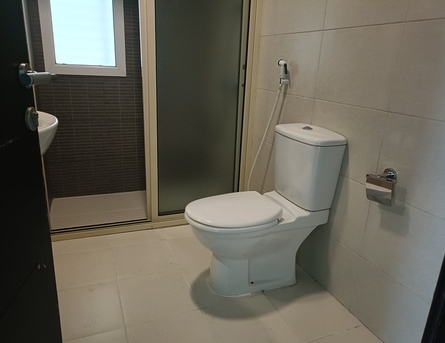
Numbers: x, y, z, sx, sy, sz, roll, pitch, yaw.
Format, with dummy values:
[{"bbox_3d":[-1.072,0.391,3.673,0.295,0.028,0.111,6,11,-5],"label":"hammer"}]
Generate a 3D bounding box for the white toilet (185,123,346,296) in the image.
[{"bbox_3d":[0.152,0.195,1.562,0.678,0.778,0.400,-5,19,-22],"label":"white toilet"}]

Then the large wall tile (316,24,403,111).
[{"bbox_3d":[0.549,-0.436,1.383,0.015,0.309,0.443,-5,19,-22],"label":"large wall tile"}]

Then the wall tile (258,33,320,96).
[{"bbox_3d":[0.349,-0.591,1.839,0.015,0.309,0.599,-5,19,-22],"label":"wall tile"}]

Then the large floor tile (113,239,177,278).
[{"bbox_3d":[-0.437,0.487,1.852,0.326,0.015,0.329,-5,19,-22],"label":"large floor tile"}]

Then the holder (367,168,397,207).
[{"bbox_3d":[0.605,0.056,1.226,0.080,0.122,0.130,-5,19,-22],"label":"holder"}]

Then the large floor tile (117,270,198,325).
[{"bbox_3d":[-0.311,0.585,1.564,0.326,0.015,0.329,-5,19,-22],"label":"large floor tile"}]

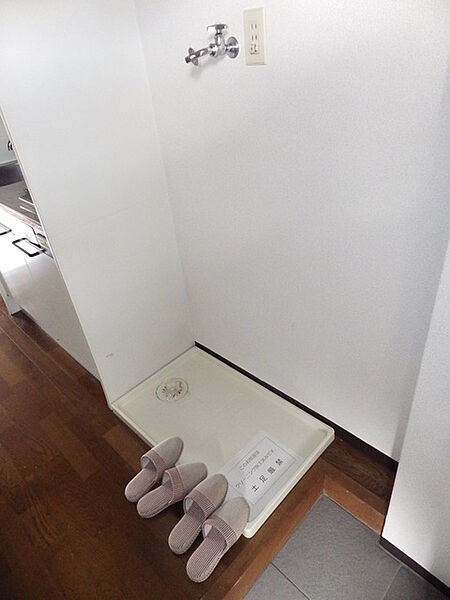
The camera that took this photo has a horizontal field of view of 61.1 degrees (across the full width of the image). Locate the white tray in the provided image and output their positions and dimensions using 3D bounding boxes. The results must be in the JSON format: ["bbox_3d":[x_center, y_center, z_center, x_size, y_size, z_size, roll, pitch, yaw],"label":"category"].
[{"bbox_3d":[-0.035,0.510,1.601,0.818,0.050,0.511,25,44,38],"label":"white tray"}]

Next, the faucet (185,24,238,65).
[{"bbox_3d":[-0.037,-0.662,0.991,0.076,0.084,0.152,25,44,38],"label":"faucet"}]

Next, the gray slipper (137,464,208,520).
[{"bbox_3d":[-0.192,0.653,1.327,0.270,0.078,0.096,-29,38,-8],"label":"gray slipper"}]

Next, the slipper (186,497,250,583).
[{"bbox_3d":[-0.025,0.730,1.181,0.096,0.078,0.270,23,58,37],"label":"slipper"}]

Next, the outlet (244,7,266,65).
[{"bbox_3d":[0.079,-0.667,0.971,0.070,0.120,0.009,25,44,38],"label":"outlet"}]

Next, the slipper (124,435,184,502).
[{"bbox_3d":[-0.267,0.610,1.400,0.096,0.078,0.270,26,61,39],"label":"slipper"}]

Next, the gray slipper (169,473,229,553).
[{"bbox_3d":[-0.092,0.690,1.249,0.096,0.078,0.270,22,58,35],"label":"gray slipper"}]

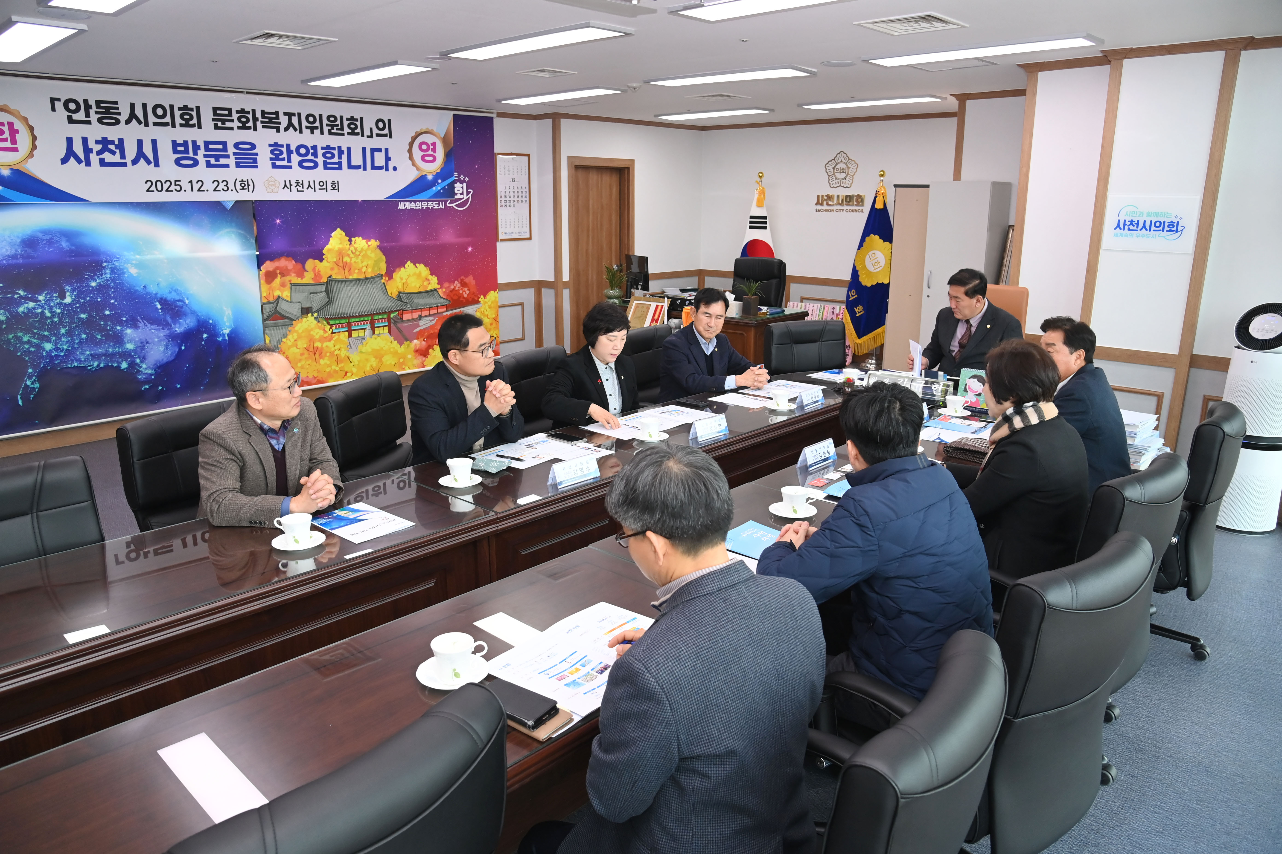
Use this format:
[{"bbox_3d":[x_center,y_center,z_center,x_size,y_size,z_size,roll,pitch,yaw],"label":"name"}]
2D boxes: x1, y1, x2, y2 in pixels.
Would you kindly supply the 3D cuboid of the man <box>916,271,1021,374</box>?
[{"bbox_3d":[1.919,-0.261,5.252,0.800,1.380,0.600,-11,19,-35],"label":"man"}]

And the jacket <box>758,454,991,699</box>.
[{"bbox_3d":[0.624,0.366,2.331,0.560,0.650,0.570,-13,19,-39],"label":"jacket"}]

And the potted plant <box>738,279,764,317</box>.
[{"bbox_3d":[0.939,-1.116,7.304,0.200,0.310,0.200,14,20,42],"label":"potted plant"}]

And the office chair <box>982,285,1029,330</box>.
[{"bbox_3d":[2.121,-0.313,5.668,0.680,1.170,0.630,-12,19,-37],"label":"office chair"}]

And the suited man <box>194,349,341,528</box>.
[{"bbox_3d":[-1.337,0.351,3.099,0.760,1.280,0.560,12,19,36],"label":"suited man"}]

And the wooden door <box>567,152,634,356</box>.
[{"bbox_3d":[-0.442,-1.871,9.606,0.130,2.211,1.006,14,20,42],"label":"wooden door"}]

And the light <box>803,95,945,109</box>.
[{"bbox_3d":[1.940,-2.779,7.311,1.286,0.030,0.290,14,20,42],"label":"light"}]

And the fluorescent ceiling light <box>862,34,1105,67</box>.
[{"bbox_3d":[1.875,-2.097,4.782,1.285,0.036,0.310,14,20,42],"label":"fluorescent ceiling light"}]

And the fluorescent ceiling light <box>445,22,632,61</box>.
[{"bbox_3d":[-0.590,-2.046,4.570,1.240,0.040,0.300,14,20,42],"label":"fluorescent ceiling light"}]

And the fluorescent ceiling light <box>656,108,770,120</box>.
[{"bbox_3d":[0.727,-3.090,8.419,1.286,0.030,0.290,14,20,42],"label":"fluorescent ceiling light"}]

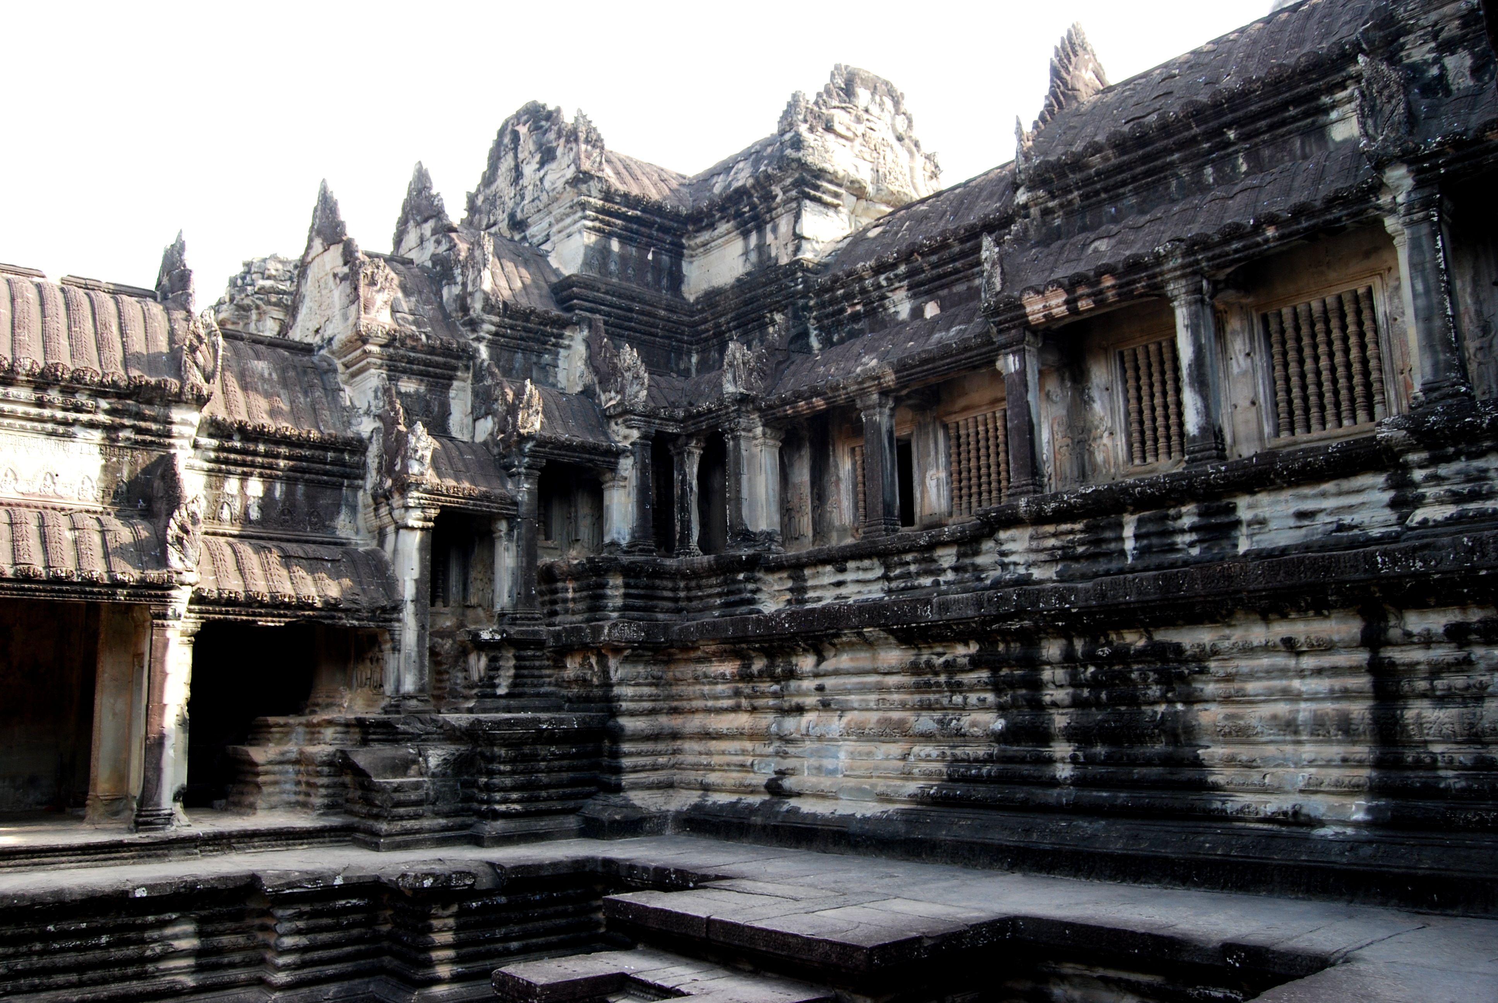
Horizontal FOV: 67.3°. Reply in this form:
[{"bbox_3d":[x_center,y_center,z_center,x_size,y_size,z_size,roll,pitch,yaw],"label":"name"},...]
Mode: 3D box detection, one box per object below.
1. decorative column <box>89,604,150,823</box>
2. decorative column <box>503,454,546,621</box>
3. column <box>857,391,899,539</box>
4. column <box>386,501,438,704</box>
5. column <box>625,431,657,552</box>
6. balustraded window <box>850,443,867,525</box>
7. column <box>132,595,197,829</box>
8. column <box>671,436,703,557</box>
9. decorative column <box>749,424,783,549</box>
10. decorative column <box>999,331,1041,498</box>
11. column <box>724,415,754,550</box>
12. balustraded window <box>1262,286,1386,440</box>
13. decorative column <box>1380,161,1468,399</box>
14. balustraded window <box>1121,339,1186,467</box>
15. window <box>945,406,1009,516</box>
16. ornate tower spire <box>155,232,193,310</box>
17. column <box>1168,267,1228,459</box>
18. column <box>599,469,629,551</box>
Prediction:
[{"bbox_3d":[-9.266,3.103,16.583,0.480,3.112,0.480,9,-15,-42],"label":"decorative column"},{"bbox_3d":[-3.696,0.603,18.573,0.446,2.676,0.446,9,-15,-42],"label":"decorative column"},{"bbox_3d":[2.057,-0.595,18.009,0.400,2.249,0.400,9,-15,-42],"label":"column"},{"bbox_3d":[-5.315,1.603,17.791,0.480,3.173,0.480,9,-15,-42],"label":"column"},{"bbox_3d":[-1.905,-0.172,19.825,0.371,2.103,0.371,9,-15,-42],"label":"column"},{"bbox_3d":[2.408,-0.352,19.980,0.200,1.537,1.398,9,-15,-42],"label":"balustraded window"},{"bbox_3d":[-8.369,2.996,16.169,0.478,3.276,0.407,9,-15,-42],"label":"column"},{"bbox_3d":[-1.134,-0.092,20.534,0.405,2.129,0.405,9,-15,-42],"label":"column"},{"bbox_3d":[0.297,-0.246,19.257,0.380,2.074,0.380,9,-15,-42],"label":"decorative column"},{"bbox_3d":[3.608,-1.153,14.996,0.370,2.170,0.370,9,-15,-42],"label":"decorative column"},{"bbox_3d":[-0.175,-0.321,19.402,0.370,2.286,0.370,9,-15,-42],"label":"column"},{"bbox_3d":[6.966,-1.659,13.653,0.250,1.689,1.262,9,-15,-42],"label":"balustraded window"},{"bbox_3d":[6.363,-2.031,10.585,0.420,2.162,0.420,9,-15,-42],"label":"decorative column"},{"bbox_3d":[5.622,-1.373,15.085,0.250,1.669,1.275,9,-15,-42],"label":"balustraded window"},{"bbox_3d":[3.751,-0.607,17.905,0.250,1.591,1.275,9,-15,-42],"label":"window"},{"bbox_3d":[-10.139,-4.069,19.847,0.377,1.187,0.565,9,-15,-42],"label":"ornate tower spire"},{"bbox_3d":[5.181,-1.548,13.034,0.380,2.168,0.380,9,-15,-42],"label":"column"},{"bbox_3d":[-2.297,0.155,19.298,0.360,1.356,0.360,9,-15,-42],"label":"column"}]

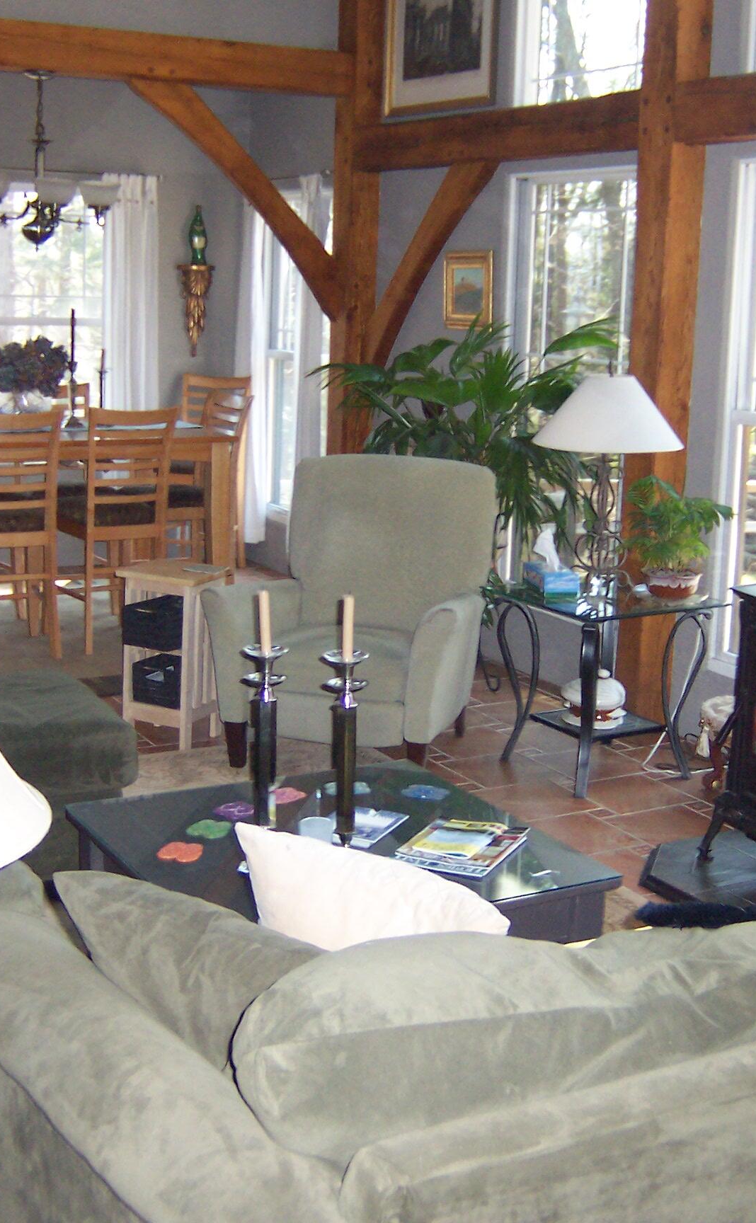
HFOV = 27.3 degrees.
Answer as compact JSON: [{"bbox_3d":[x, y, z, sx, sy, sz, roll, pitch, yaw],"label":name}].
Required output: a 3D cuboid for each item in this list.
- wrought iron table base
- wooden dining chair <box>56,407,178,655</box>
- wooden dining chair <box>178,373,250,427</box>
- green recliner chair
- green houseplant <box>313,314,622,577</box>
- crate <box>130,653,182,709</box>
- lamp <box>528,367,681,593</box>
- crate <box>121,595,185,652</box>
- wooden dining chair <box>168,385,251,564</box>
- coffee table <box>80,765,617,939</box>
[{"bbox_3d":[0.724,0.255,5.253,0.520,0.570,0.520,-7,14,-34],"label":"wrought iron table base"},{"bbox_3d":[-1.185,-0.397,6.978,0.470,1.085,0.560,-4,13,-26],"label":"wooden dining chair"},{"bbox_3d":[-1.006,-0.762,8.772,0.470,1.085,0.560,5,12,15],"label":"wooden dining chair"},{"bbox_3d":[-0.053,-0.016,5.470,0.860,1.015,0.890,5,12,14],"label":"green recliner chair"},{"bbox_3d":[0.329,-0.507,6.028,1.160,1.230,1.000,1,12,0],"label":"green houseplant"},{"bbox_3d":[-0.727,0.239,5.500,0.180,0.140,0.210,7,13,27],"label":"crate"},{"bbox_3d":[0.790,-0.431,5.314,0.525,0.755,0.525,2,12,0],"label":"lamp"},{"bbox_3d":[-0.753,0.037,5.412,0.180,0.140,0.220,7,13,27],"label":"crate"},{"bbox_3d":[-0.954,-0.513,7.571,0.560,1.085,0.470,-7,14,-35],"label":"wooden dining chair"},{"bbox_3d":[-0.107,0.698,3.358,0.875,0.430,0.875,-5,13,-28],"label":"coffee table"}]

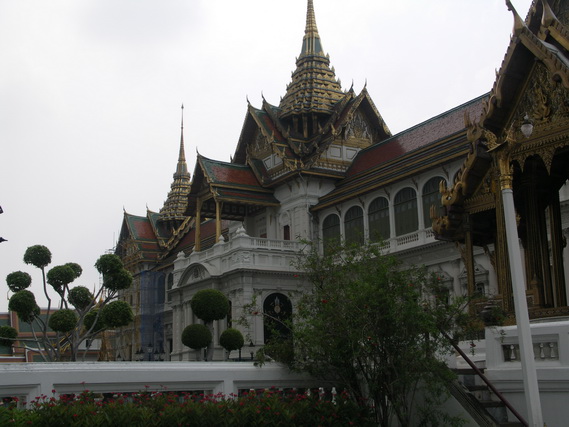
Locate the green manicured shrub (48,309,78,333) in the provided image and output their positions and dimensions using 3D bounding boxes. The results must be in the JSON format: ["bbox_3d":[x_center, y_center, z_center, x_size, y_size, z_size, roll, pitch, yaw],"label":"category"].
[{"bbox_3d":[-4.779,2.322,21.000,0.617,0.509,0.617,6,-15,-31],"label":"green manicured shrub"}]

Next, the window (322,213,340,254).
[{"bbox_3d":[3.803,1.763,76.186,0.300,3.347,2.583,6,-15,-31],"label":"window"}]

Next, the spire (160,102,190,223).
[{"bbox_3d":[-11.488,-5.597,109.586,4.500,14.028,4.500,6,-15,-31],"label":"spire"}]

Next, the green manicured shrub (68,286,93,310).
[{"bbox_3d":[-4.511,1.884,21.500,0.554,0.532,0.554,6,-15,-31],"label":"green manicured shrub"}]

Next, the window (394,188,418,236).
[{"bbox_3d":[8.662,-0.175,68.321,0.300,3.347,2.583,6,-15,-31],"label":"window"}]

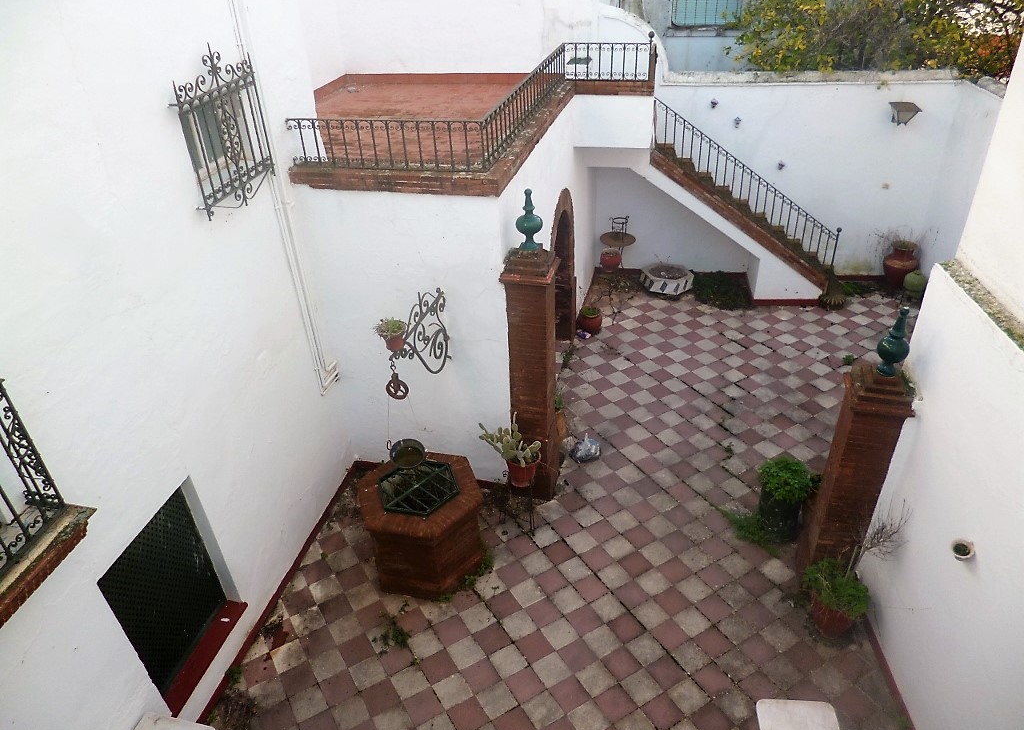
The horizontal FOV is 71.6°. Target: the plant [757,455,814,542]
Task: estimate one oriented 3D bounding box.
[{"bbox_3d":[2.545,1.273,6.620,0.463,0.750,0.463,7,34,14],"label":"plant"}]

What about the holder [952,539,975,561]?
[{"bbox_3d":[2.753,1.140,4.348,0.138,0.110,0.133,1,33,5],"label":"holder"}]

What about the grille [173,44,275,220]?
[{"bbox_3d":[-2.282,-1.847,5.577,0.163,1.238,1.115,4,33,10],"label":"grille"}]

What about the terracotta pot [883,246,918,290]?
[{"bbox_3d":[6.341,-1.611,11.606,0.506,0.696,0.506,16,37,26],"label":"terracotta pot"}]

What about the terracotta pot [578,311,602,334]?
[{"bbox_3d":[1.129,-0.663,10.137,0.335,0.295,0.335,-2,33,1],"label":"terracotta pot"}]

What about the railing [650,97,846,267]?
[{"bbox_3d":[3.647,-2.657,11.111,3.210,3.210,1.251,3,33,8],"label":"railing"}]

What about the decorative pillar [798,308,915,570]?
[{"bbox_3d":[2.765,0.738,5.633,0.445,2.700,0.450,7,34,14],"label":"decorative pillar"}]

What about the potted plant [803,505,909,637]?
[{"bbox_3d":[2.647,1.646,5.591,0.562,1.225,0.438,7,34,14],"label":"potted plant"}]

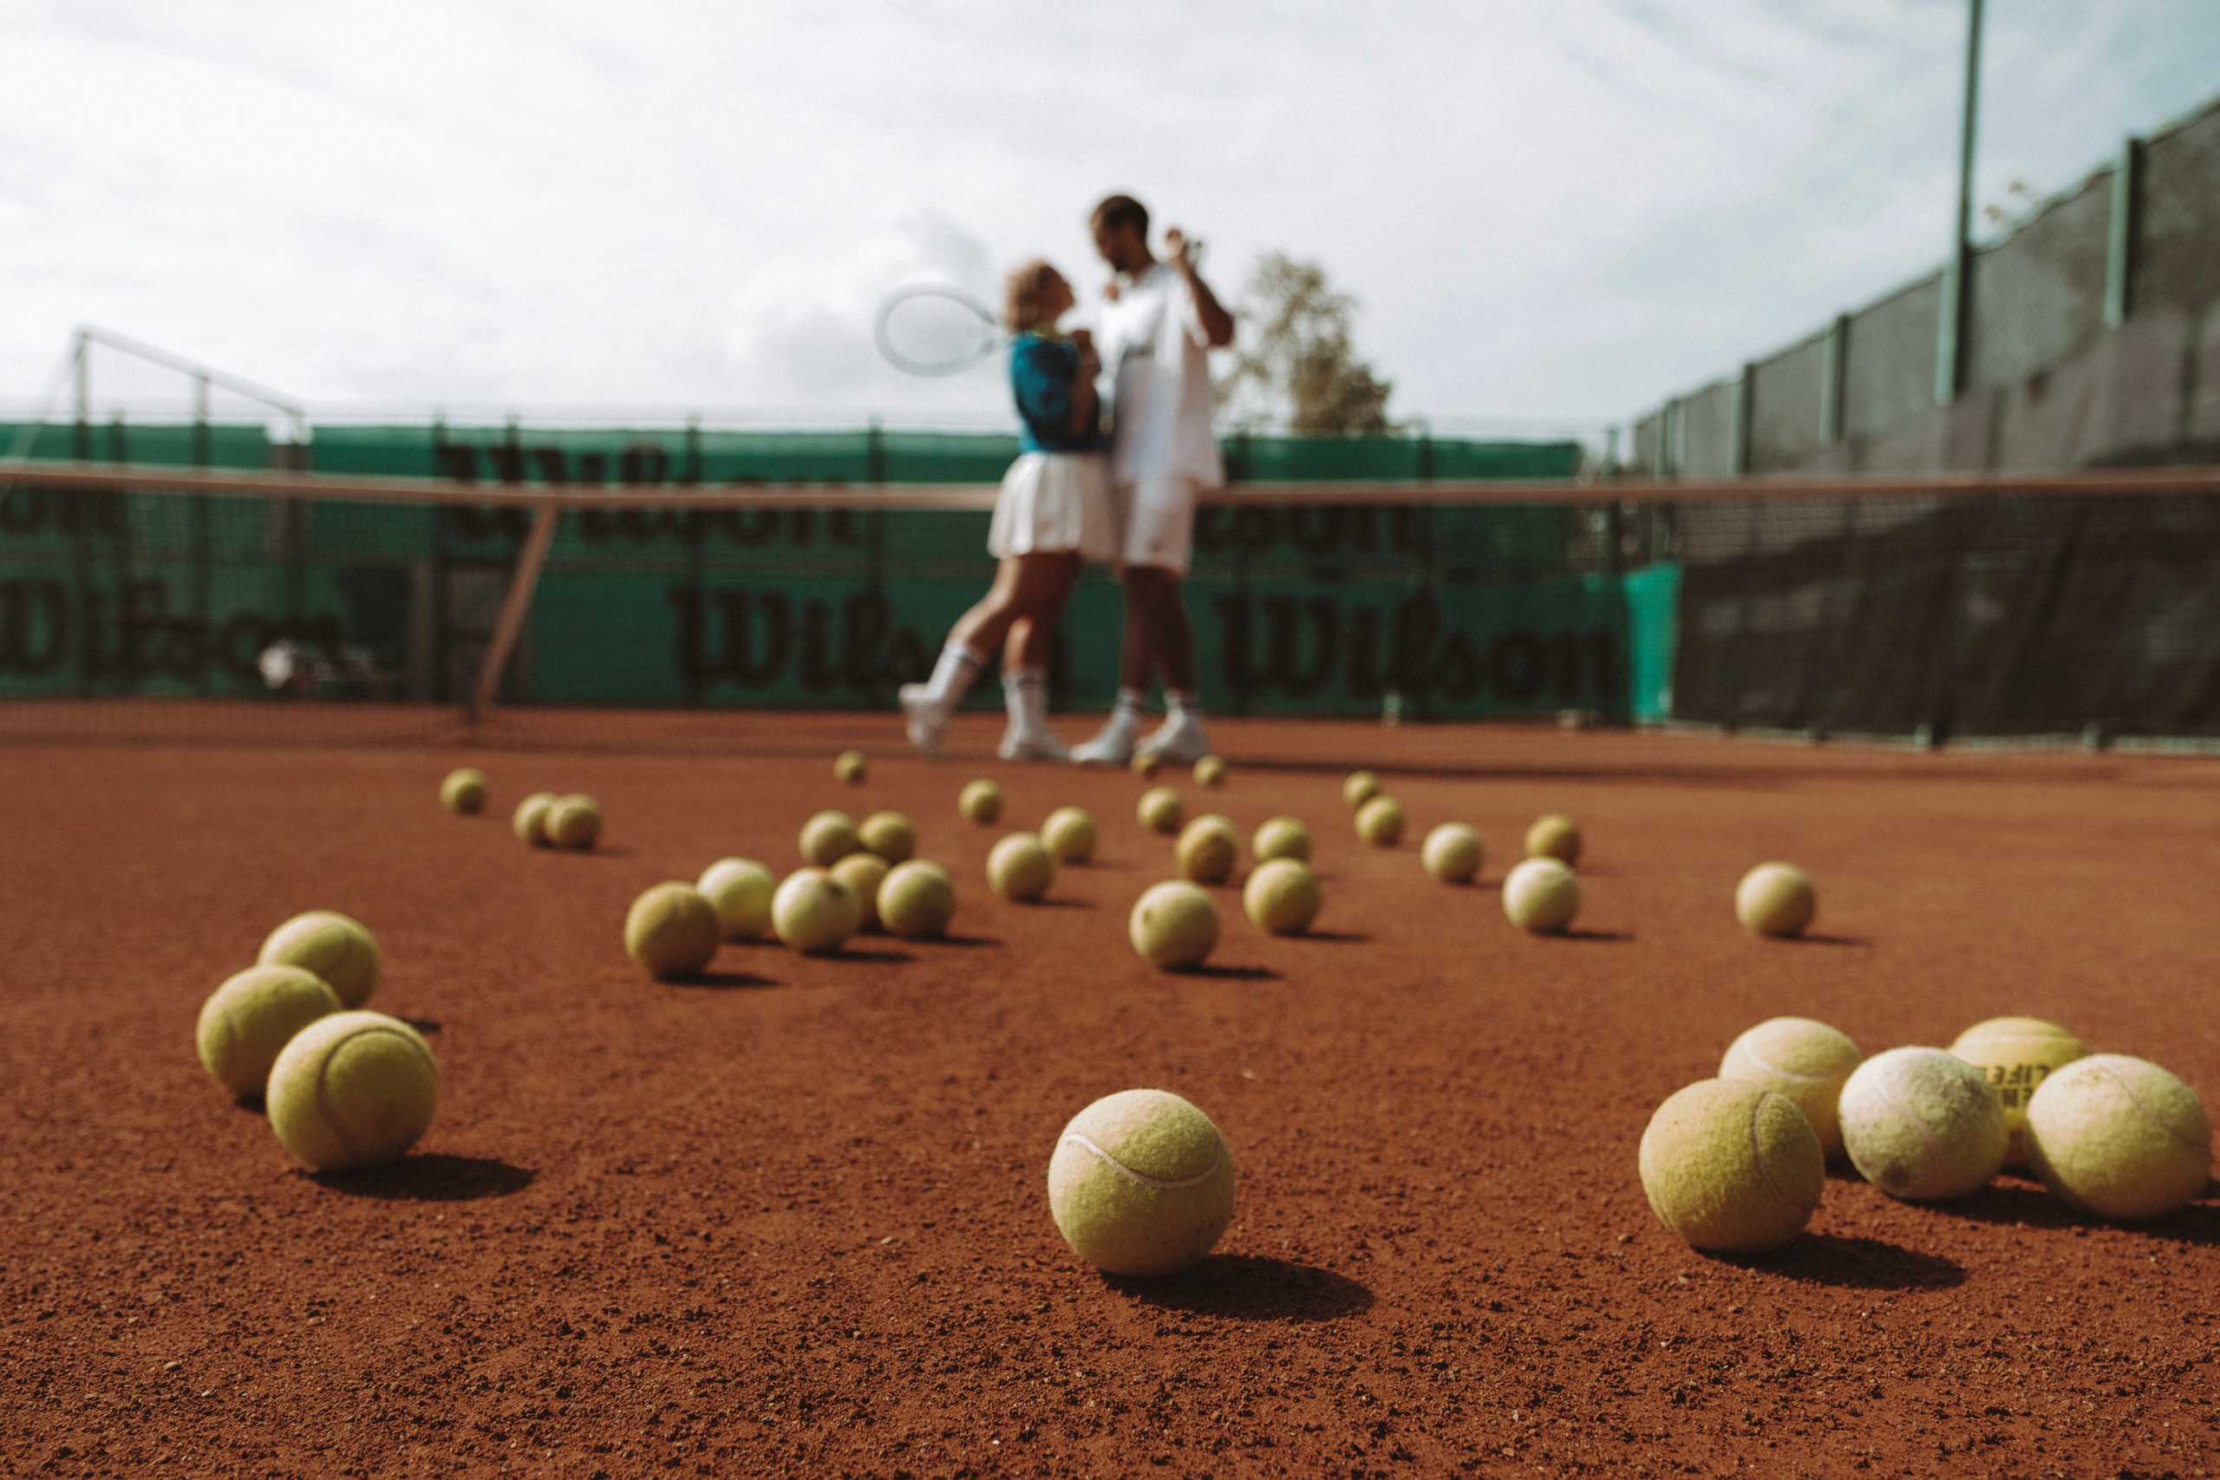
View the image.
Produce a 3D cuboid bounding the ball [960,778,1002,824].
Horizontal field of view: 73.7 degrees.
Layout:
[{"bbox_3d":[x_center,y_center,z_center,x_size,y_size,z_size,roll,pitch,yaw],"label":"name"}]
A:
[{"bbox_3d":[-0.182,0.091,2.115,0.067,0.067,0.067,1,2,0],"label":"ball"}]

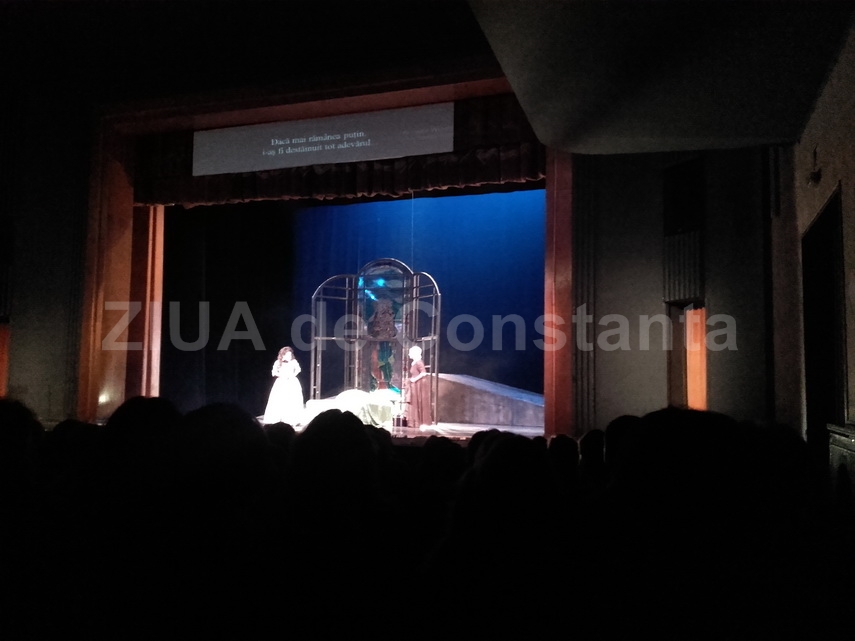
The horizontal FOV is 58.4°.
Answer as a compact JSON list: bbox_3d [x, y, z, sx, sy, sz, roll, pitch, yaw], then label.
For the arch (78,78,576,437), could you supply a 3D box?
[{"bbox_3d":[-2.460,-1.288,16.012,11.150,6.969,0.950,0,-4,21],"label":"arch"}]

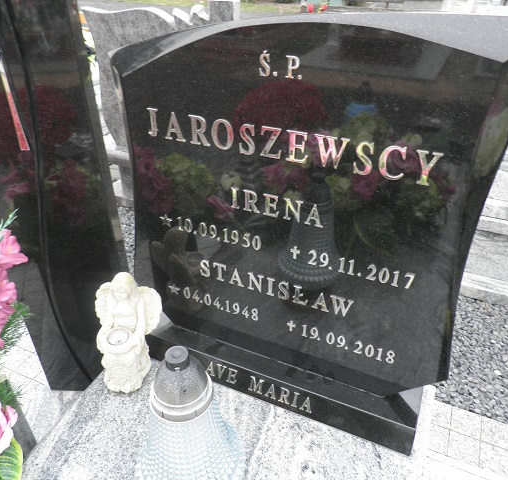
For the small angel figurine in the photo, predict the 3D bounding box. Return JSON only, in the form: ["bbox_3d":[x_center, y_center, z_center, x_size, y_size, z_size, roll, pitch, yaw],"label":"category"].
[{"bbox_3d":[-0.256,0.189,0.880,0.136,0.276,0.127,0,34,0],"label":"small angel figurine"}]

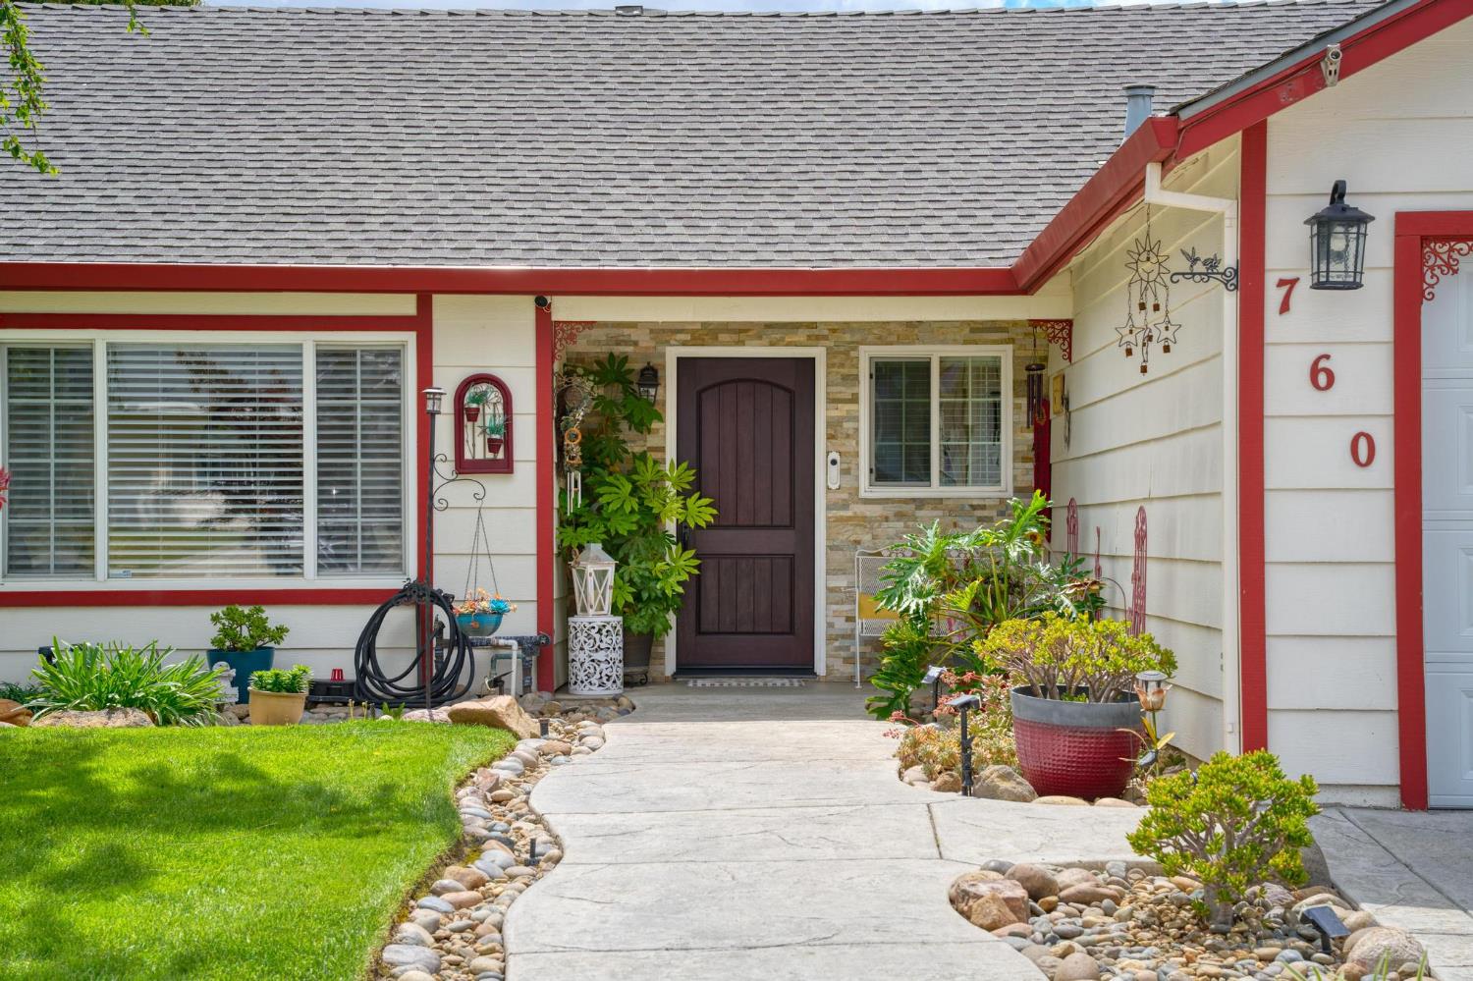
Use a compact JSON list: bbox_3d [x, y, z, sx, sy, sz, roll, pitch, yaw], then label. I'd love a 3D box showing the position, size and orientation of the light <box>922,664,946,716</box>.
[{"bbox_3d":[0.987,1.016,13.700,0.090,0.310,0.120,-1,-1,25],"label":"light"}]

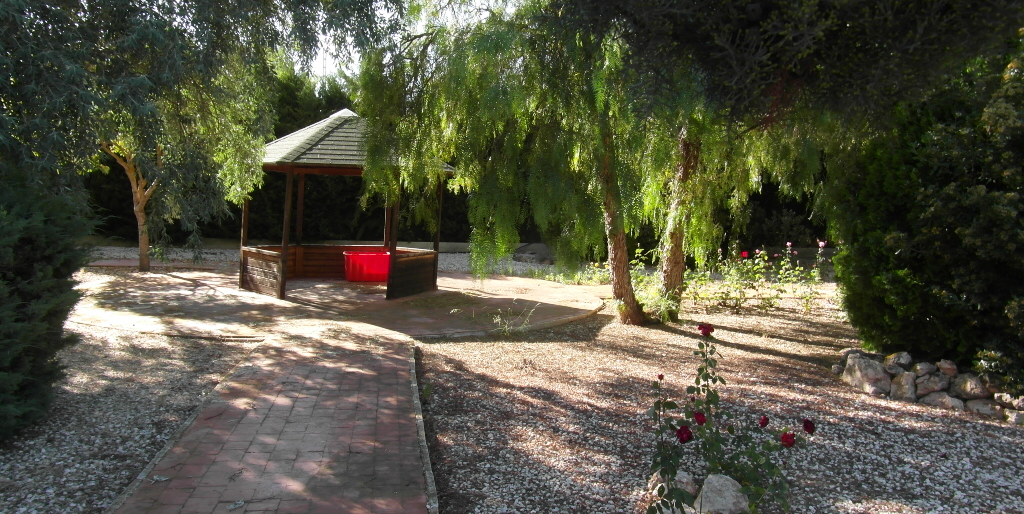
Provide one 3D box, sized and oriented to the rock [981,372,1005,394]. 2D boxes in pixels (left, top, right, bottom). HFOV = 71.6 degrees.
[{"bbox_3d":[4.277,1.126,6.320,0.250,0.200,0.240,5,4,35],"label":"rock"}]

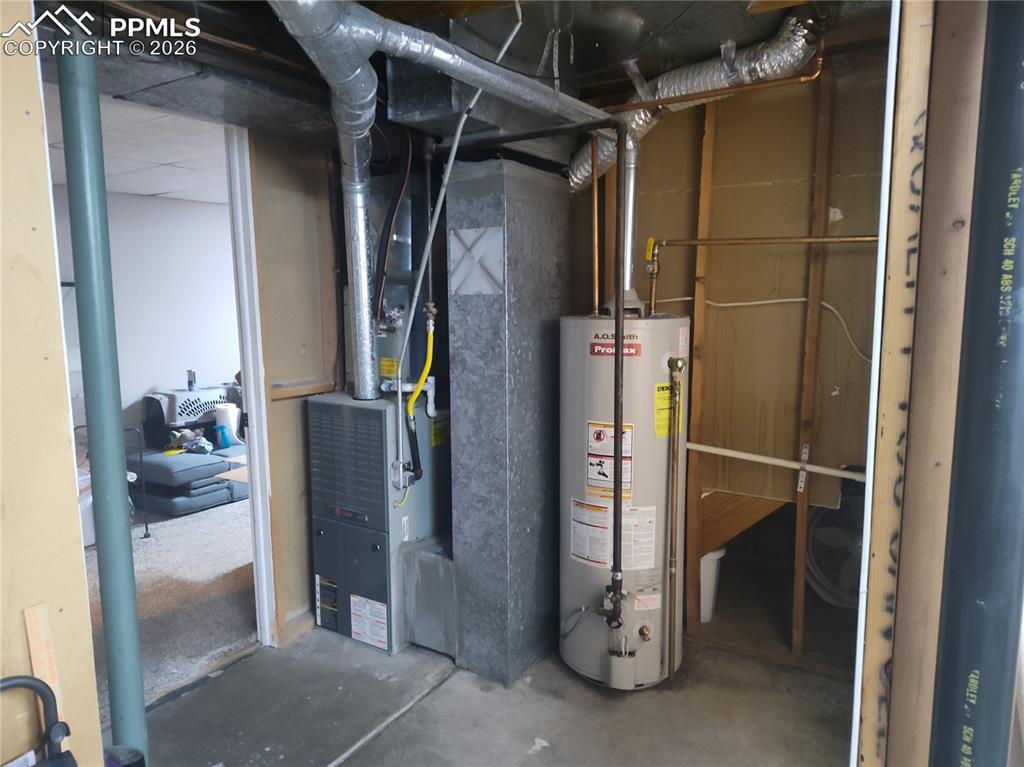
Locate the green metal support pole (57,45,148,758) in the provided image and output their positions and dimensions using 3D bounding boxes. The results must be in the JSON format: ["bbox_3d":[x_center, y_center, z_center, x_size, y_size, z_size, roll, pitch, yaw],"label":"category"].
[{"bbox_3d":[-1.167,0.129,1.955,0.089,2.150,0.089,4,9,32],"label":"green metal support pole"}]

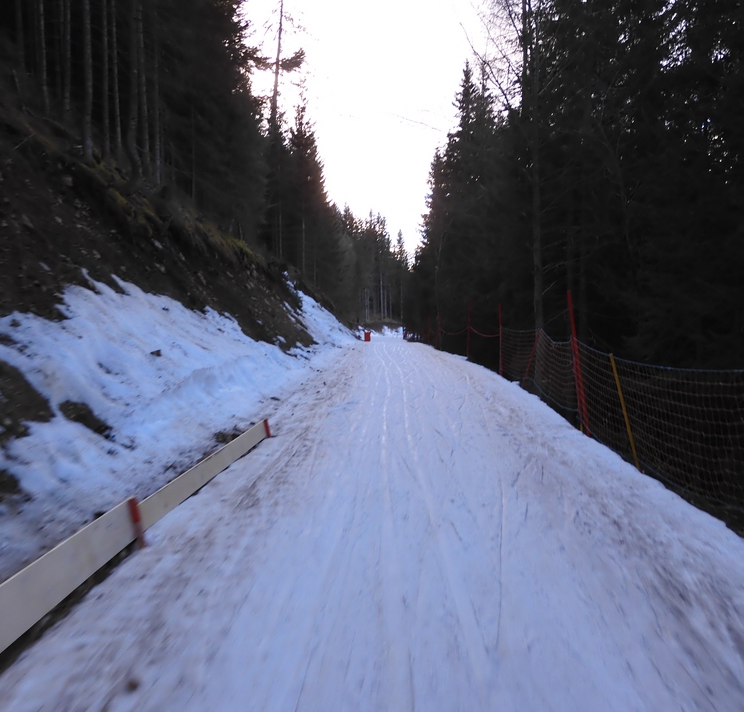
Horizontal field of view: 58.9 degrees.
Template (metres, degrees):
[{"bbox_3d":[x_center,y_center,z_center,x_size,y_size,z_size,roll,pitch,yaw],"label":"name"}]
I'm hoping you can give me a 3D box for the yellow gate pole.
[{"bbox_3d":[2.060,0.471,5.350,0.030,0.989,0.030,-14,2,0],"label":"yellow gate pole"}]

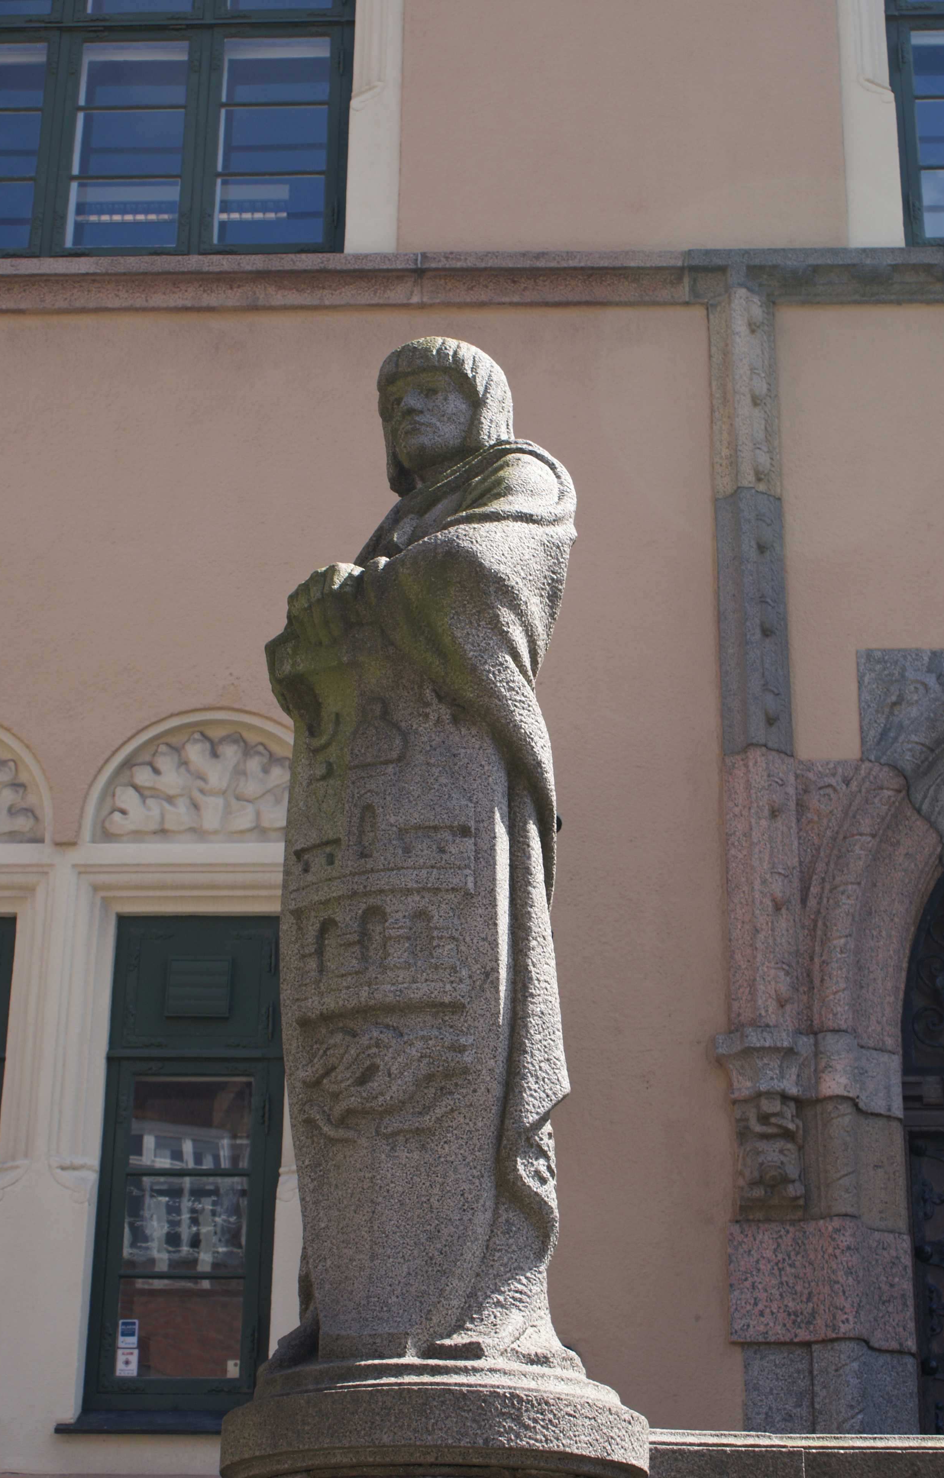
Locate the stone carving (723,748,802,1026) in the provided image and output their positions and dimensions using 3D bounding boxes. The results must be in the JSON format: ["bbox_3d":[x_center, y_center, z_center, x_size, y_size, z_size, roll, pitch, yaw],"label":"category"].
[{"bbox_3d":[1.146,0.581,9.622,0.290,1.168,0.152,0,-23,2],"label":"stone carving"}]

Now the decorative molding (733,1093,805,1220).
[{"bbox_3d":[1.111,1.543,9.184,0.258,0.470,0.202,0,-23,2],"label":"decorative molding"}]

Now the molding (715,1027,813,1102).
[{"bbox_3d":[1.115,1.220,9.324,0.369,0.253,0.192,0,-23,2],"label":"molding"}]

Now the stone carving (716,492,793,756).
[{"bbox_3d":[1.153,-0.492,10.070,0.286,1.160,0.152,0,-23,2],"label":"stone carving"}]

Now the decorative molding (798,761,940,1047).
[{"bbox_3d":[1.546,0.635,9.713,0.516,1.147,0.374,0,-23,2],"label":"decorative molding"}]

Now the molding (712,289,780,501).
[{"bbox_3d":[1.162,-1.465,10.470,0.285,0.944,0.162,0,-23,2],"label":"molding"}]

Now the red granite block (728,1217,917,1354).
[{"bbox_3d":[1.279,1.990,9.056,0.662,0.440,0.364,0,-23,2],"label":"red granite block"}]

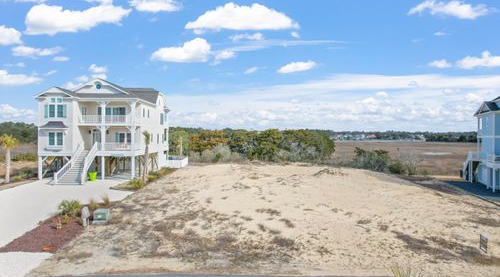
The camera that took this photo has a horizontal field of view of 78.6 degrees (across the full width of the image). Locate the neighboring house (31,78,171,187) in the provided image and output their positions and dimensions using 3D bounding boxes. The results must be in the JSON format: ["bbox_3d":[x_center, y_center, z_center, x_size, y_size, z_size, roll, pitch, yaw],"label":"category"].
[{"bbox_3d":[-18.900,-1.150,40.200,12.200,12.000,17.800,0,0,-2],"label":"neighboring house"}]

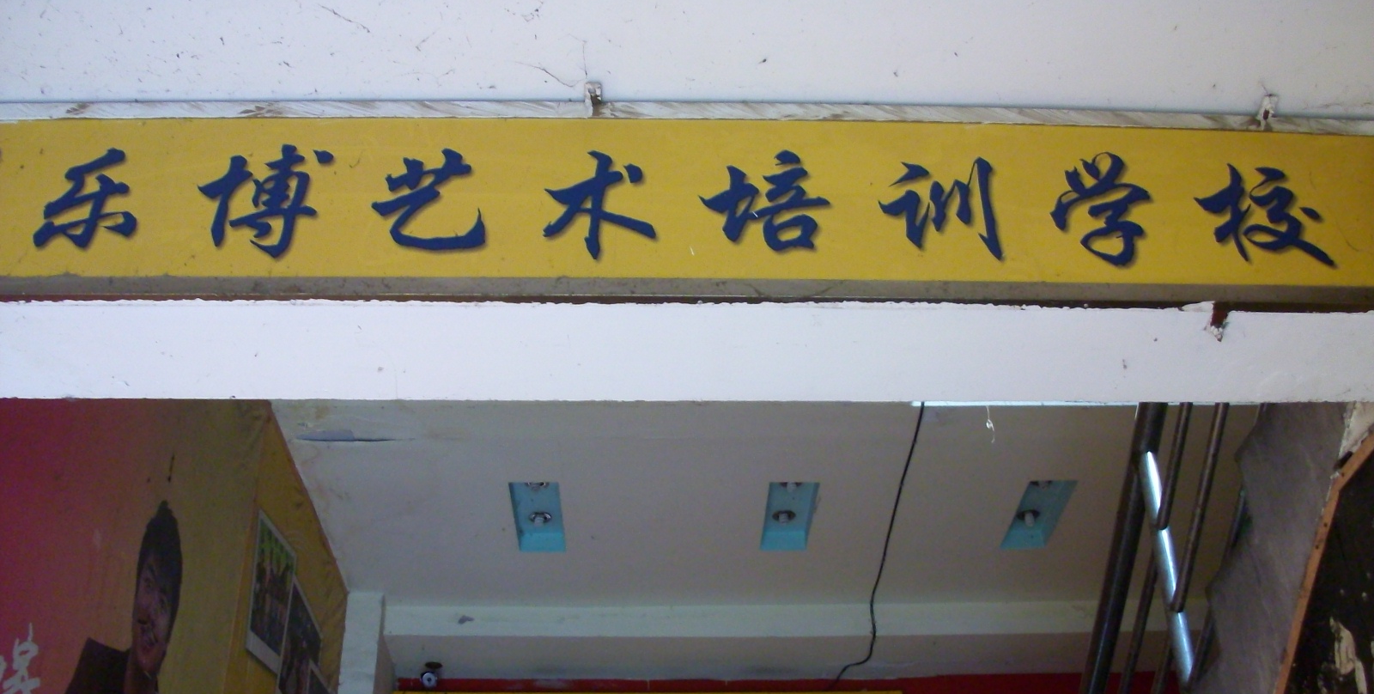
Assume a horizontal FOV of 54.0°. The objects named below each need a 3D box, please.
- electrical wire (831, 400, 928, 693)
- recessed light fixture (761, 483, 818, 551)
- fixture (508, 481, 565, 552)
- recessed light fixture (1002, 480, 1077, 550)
[{"bbox_3d":[0.743,0.850,5.221,0.160,0.182,2.065,0,-35,-2],"label":"electrical wire"},{"bbox_3d":[0.383,0.615,5.088,0.180,0.080,0.538,0,-35,-2],"label":"recessed light fixture"},{"bbox_3d":[-0.553,0.613,5.058,0.178,0.080,0.543,0,-35,-2],"label":"fixture"},{"bbox_3d":[1.324,0.610,5.109,0.172,0.080,0.532,0,-35,-2],"label":"recessed light fixture"}]

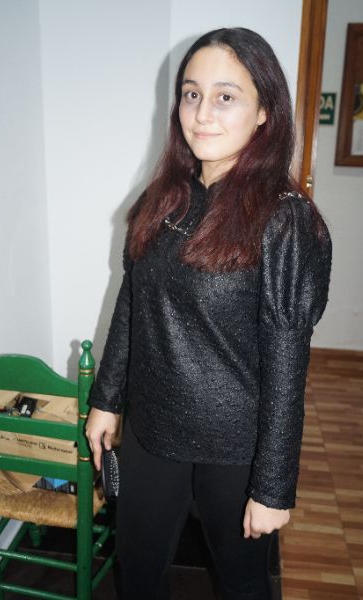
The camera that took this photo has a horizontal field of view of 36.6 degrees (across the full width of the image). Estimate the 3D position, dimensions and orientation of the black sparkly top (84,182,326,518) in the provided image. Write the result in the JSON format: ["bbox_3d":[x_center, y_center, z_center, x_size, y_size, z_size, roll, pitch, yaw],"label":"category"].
[{"bbox_3d":[0.046,0.055,1.096,0.480,0.600,0.270,12,18,35],"label":"black sparkly top"}]

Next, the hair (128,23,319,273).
[{"bbox_3d":[0.090,-0.279,1.020,0.330,0.425,0.260,10,17,30],"label":"hair"}]

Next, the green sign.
[{"bbox_3d":[0.902,-1.316,3.784,0.300,0.200,0.010,3,15,7],"label":"green sign"}]

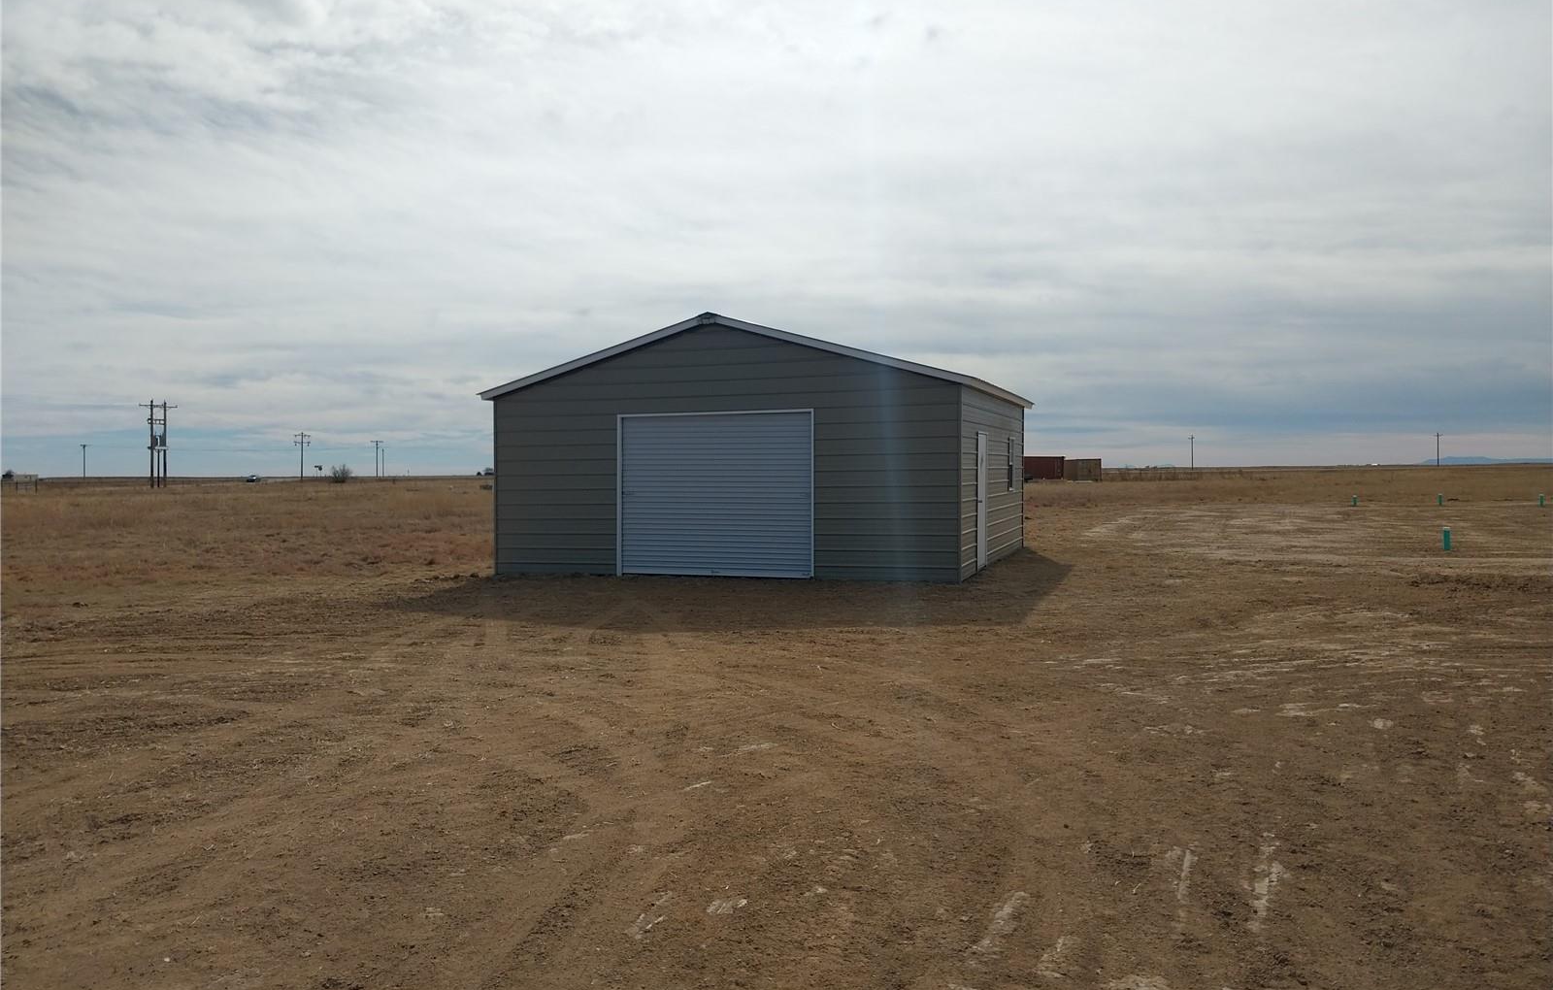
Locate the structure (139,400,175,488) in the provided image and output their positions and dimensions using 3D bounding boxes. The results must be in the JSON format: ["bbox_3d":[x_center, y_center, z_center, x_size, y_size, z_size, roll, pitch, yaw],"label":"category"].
[{"bbox_3d":[-79.571,-6.553,150.000,0.900,11.400,4.400,0,1,34],"label":"structure"}]

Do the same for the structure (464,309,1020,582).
[{"bbox_3d":[0.203,-0.806,20.629,7.802,3.894,7.509,0,1,19],"label":"structure"}]

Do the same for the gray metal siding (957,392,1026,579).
[{"bbox_3d":[3.642,-0.233,19.477,0.150,2.733,7.209,0,1,19],"label":"gray metal siding"}]

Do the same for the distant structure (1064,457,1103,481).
[{"bbox_3d":[34.406,-2.752,131.000,2.500,2.550,6.000,-1,1,0],"label":"distant structure"}]

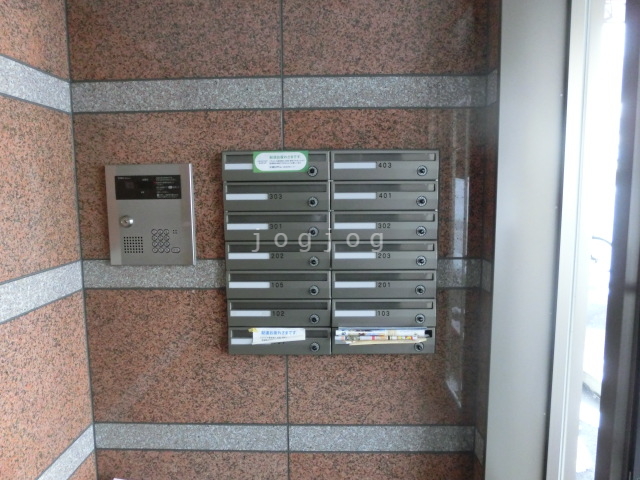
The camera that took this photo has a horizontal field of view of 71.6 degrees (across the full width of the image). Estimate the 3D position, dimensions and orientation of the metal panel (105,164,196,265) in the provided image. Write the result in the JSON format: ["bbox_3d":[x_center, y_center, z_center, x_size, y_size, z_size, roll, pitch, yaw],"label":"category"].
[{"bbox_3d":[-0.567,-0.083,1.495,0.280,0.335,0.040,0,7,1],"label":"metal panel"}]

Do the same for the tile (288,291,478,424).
[{"bbox_3d":[0.218,0.413,1.565,0.663,0.495,0.025,0,7,1],"label":"tile"}]

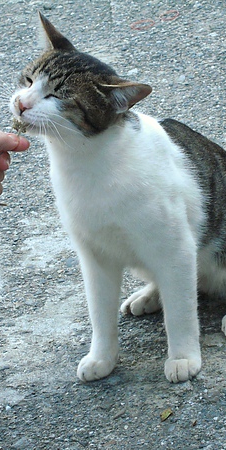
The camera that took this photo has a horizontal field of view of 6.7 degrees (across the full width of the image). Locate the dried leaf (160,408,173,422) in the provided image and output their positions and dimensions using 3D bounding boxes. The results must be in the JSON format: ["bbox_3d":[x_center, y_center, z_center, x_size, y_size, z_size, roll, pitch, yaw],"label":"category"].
[{"bbox_3d":[0.050,0.178,1.837,0.009,0.005,0.019,20,41,36],"label":"dried leaf"}]

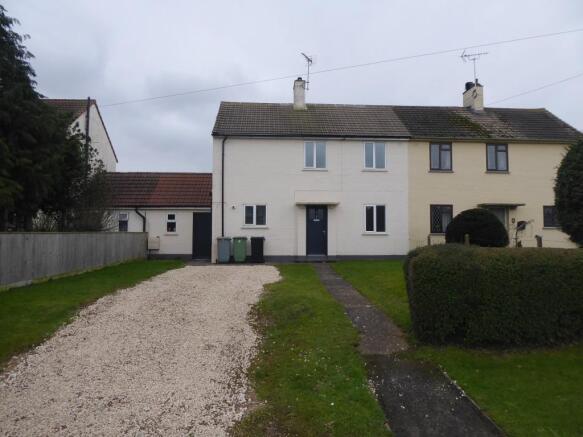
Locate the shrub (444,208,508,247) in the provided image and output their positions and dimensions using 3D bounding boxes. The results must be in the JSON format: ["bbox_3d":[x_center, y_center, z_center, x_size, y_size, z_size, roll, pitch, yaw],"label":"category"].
[{"bbox_3d":[6.600,0.690,14.500,2.100,2.080,2.100,0,-1,-4],"label":"shrub"}]

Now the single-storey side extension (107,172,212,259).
[{"bbox_3d":[-6.450,-0.160,20.050,6.000,4.300,4.700,0,-2,-3],"label":"single-storey side extension"}]

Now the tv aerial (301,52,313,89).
[{"bbox_3d":[0.760,-7.160,19.800,0.420,1.650,1.200,0,-1,27],"label":"tv aerial"}]

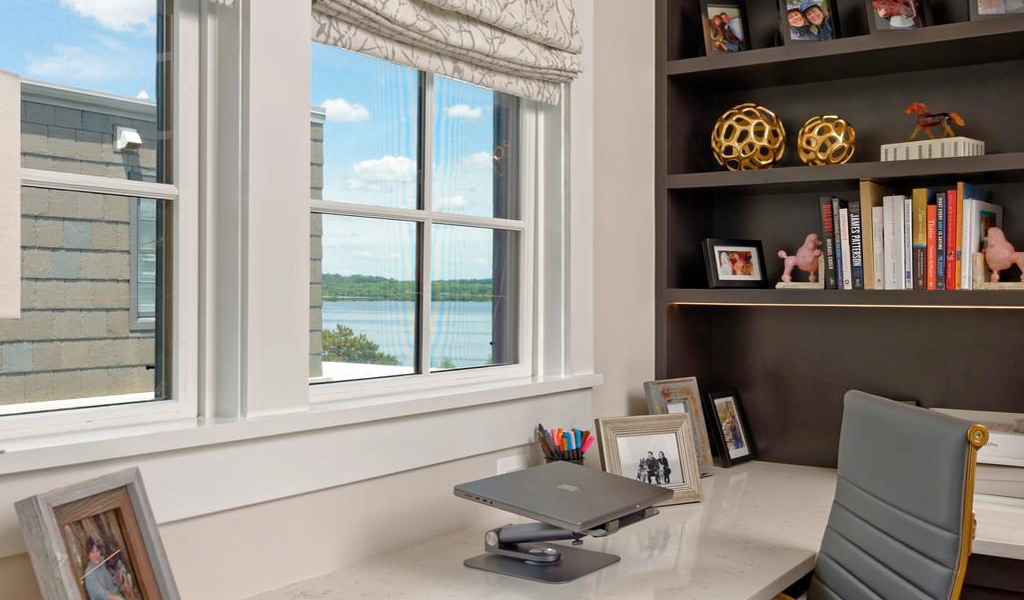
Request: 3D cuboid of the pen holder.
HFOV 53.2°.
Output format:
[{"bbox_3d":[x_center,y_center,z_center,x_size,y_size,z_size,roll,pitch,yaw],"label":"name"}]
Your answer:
[{"bbox_3d":[0.117,0.377,2.280,0.100,0.183,0.112,1,0,34],"label":"pen holder"}]

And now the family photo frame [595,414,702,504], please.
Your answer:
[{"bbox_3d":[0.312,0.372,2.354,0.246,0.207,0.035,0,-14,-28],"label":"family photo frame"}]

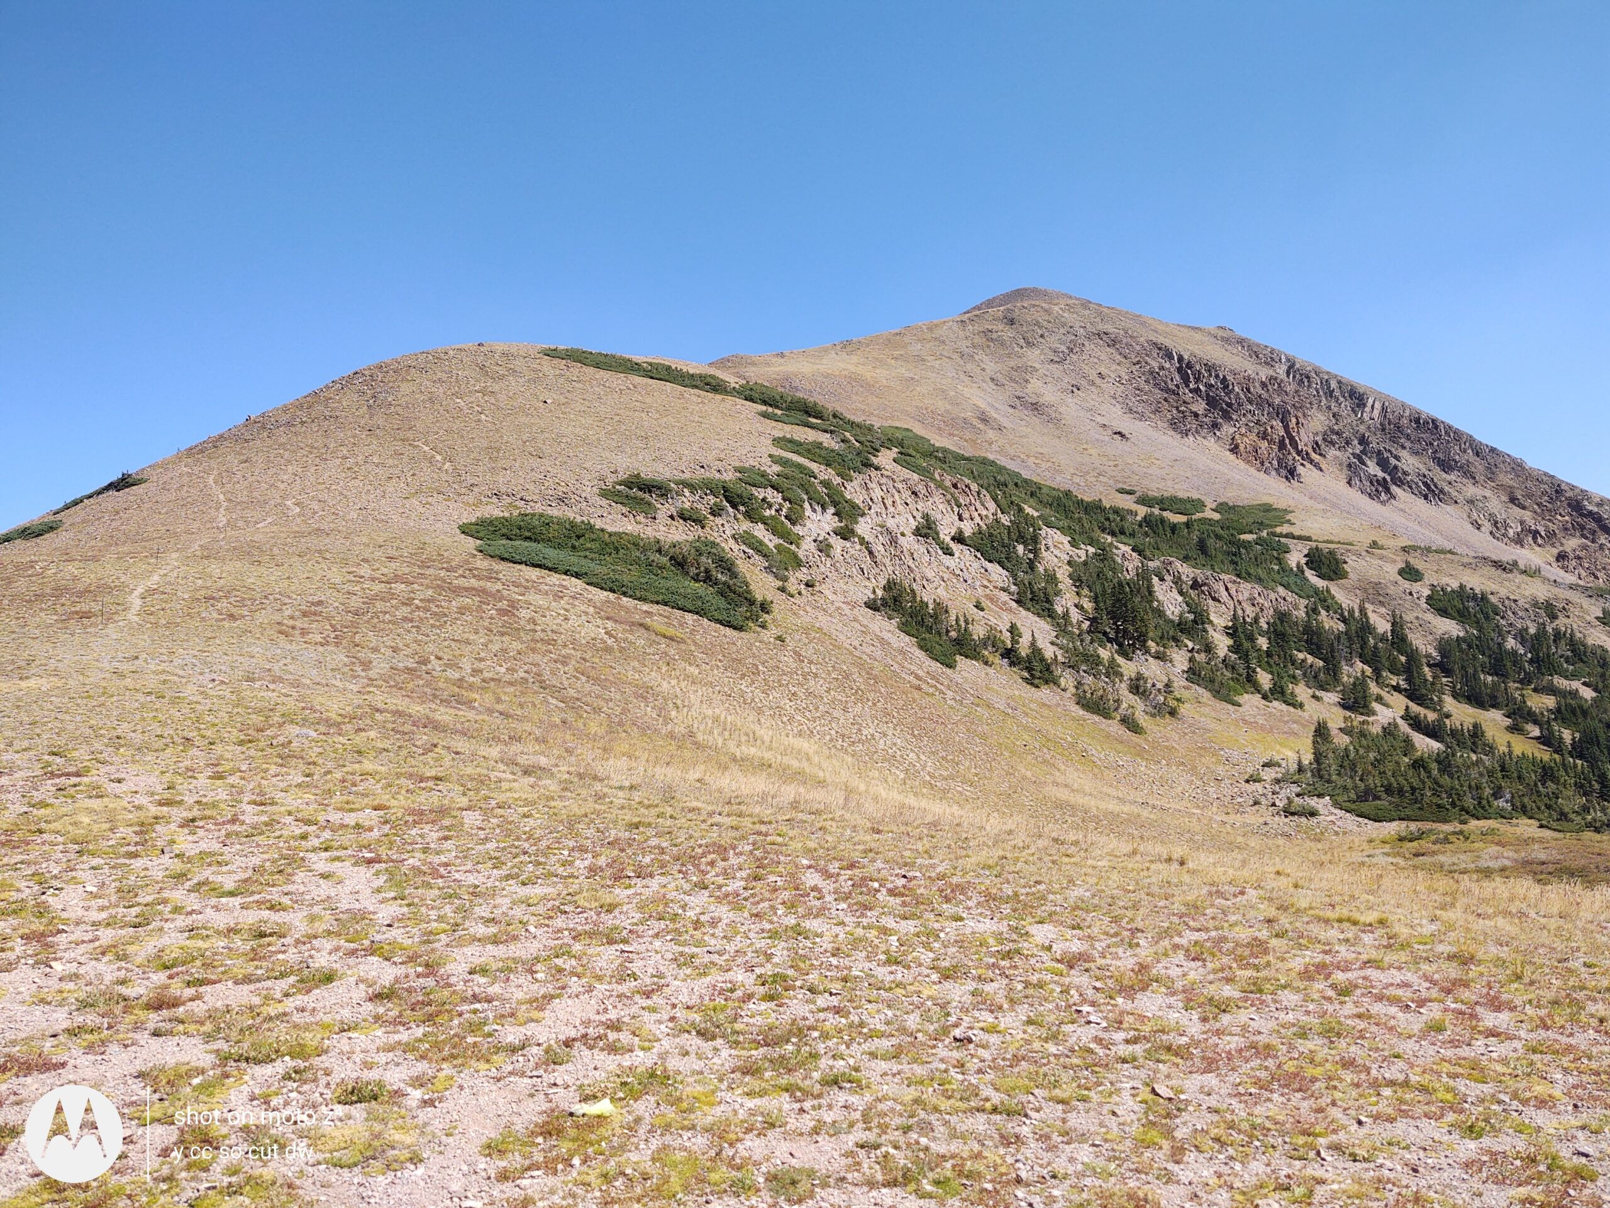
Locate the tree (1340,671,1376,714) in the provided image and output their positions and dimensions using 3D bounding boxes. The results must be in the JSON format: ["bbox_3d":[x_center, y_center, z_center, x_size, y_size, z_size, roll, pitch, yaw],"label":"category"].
[{"bbox_3d":[57.292,9.180,130.000,3.587,4.547,3.408,0,0,24],"label":"tree"}]

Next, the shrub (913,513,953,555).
[{"bbox_3d":[13.281,-7.292,130.000,4.082,4.168,3.878,0,0,6],"label":"shrub"}]

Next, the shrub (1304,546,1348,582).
[{"bbox_3d":[72.654,-5.609,175.000,5.995,4.931,5.695,0,0,23],"label":"shrub"}]

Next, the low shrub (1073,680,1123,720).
[{"bbox_3d":[24.504,7.993,105.000,3.896,3.162,3.702,0,0,13],"label":"low shrub"}]

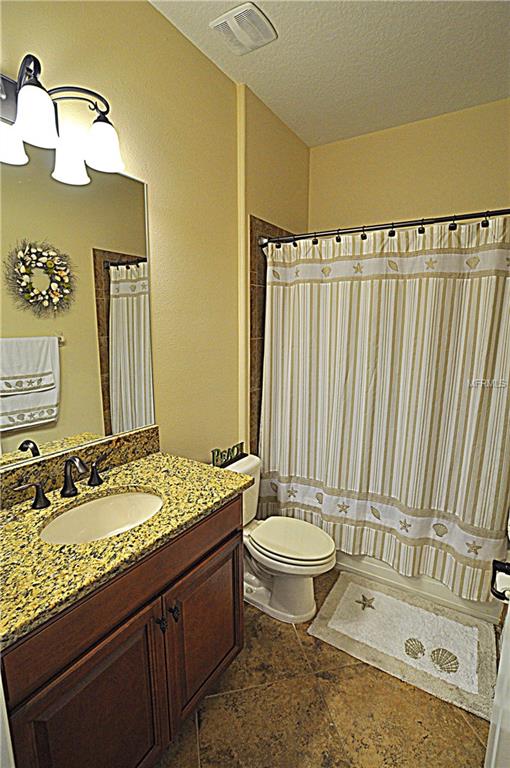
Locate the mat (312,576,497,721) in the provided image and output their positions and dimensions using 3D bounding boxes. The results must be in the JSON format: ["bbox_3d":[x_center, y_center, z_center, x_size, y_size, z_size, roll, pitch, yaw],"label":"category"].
[{"bbox_3d":[0.700,1.190,1.633,0.745,0.020,0.485,6,10,33],"label":"mat"}]

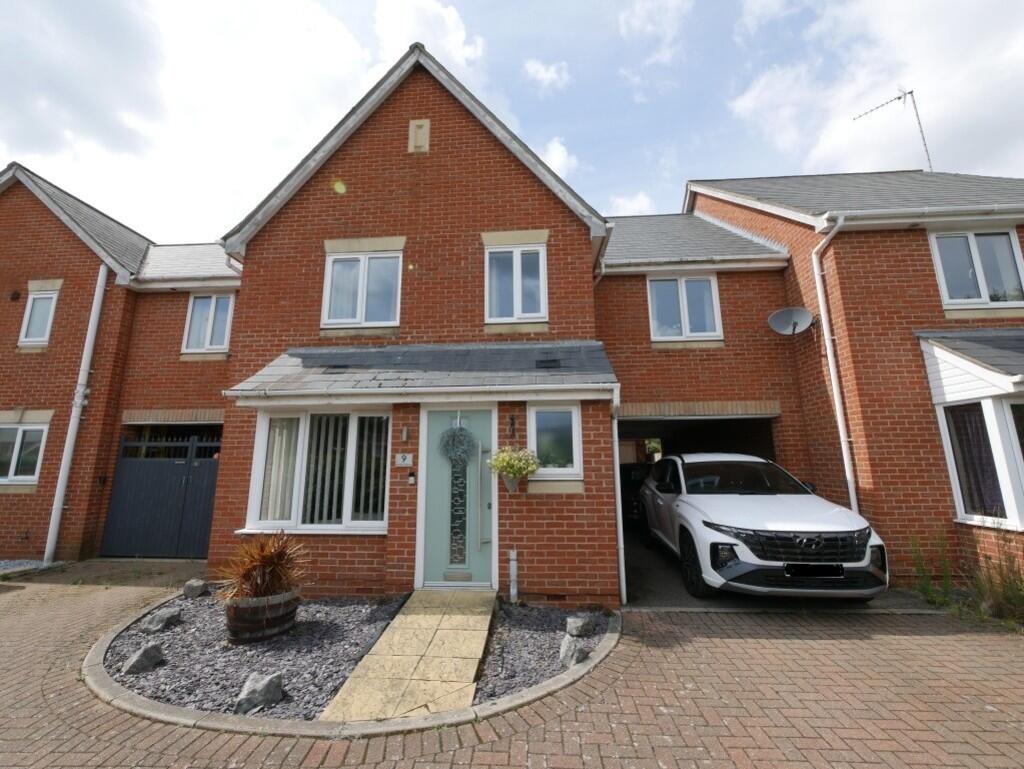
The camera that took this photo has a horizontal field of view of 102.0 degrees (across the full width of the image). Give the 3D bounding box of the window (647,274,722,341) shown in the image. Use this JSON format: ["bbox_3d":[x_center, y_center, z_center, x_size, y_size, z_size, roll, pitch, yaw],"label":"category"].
[{"bbox_3d":[2.973,-1.342,7.155,1.200,1.180,0.100,-1,-11,4],"label":"window"}]

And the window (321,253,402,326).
[{"bbox_3d":[-2.243,-1.425,6.228,1.195,1.195,0.080,-1,-10,3],"label":"window"}]

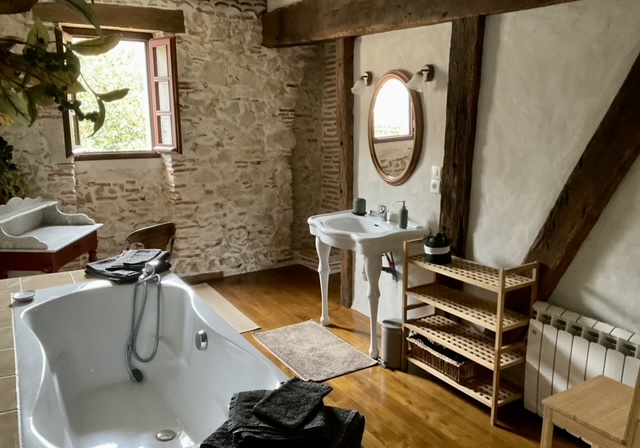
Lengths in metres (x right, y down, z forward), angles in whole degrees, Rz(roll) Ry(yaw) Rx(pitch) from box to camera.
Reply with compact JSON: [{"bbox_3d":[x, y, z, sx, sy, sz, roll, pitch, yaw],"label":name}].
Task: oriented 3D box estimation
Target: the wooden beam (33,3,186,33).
[{"bbox_3d":[-1.696,-1.667,4.351,1.140,0.180,0.170,-7,13,-29],"label":"wooden beam"}]

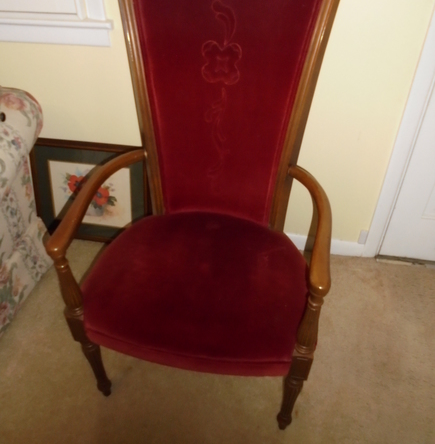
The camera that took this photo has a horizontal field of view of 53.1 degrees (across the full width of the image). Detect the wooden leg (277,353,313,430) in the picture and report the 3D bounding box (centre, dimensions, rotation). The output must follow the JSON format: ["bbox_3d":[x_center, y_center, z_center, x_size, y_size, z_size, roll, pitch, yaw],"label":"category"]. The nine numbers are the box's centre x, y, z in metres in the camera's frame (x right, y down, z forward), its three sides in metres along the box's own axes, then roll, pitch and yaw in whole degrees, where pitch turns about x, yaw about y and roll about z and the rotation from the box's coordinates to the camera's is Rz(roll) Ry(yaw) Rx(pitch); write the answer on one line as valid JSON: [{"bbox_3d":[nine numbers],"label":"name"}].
[{"bbox_3d":[0.204,0.486,1.201,0.054,0.374,0.054,7,39,8],"label":"wooden leg"}]

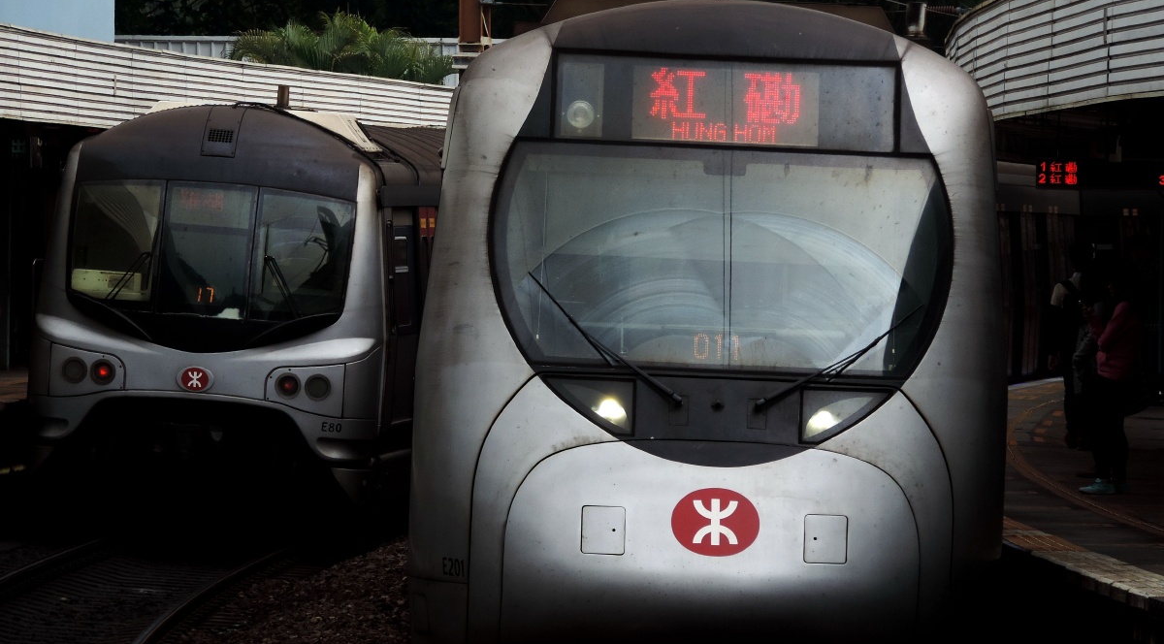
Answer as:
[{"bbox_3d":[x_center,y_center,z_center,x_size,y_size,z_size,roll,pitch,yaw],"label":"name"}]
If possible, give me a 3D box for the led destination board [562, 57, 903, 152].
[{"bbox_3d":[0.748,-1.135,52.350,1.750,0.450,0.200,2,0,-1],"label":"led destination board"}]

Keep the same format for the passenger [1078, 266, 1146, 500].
[{"bbox_3d":[3.678,0.407,70.000,0.420,1.580,0.450,0,0,-6],"label":"passenger"}]

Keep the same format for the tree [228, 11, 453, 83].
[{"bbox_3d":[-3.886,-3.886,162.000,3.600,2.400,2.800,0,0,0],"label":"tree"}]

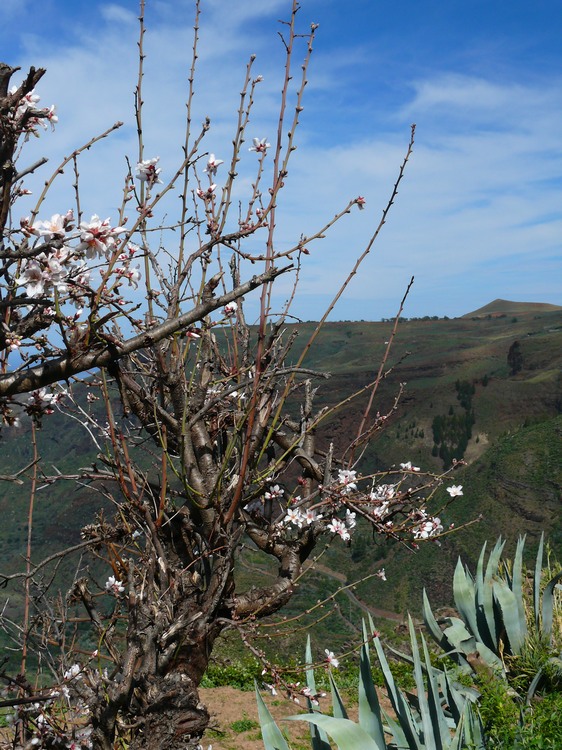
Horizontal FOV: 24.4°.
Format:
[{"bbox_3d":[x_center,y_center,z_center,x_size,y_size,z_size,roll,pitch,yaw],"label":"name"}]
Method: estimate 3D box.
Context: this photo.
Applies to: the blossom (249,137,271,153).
[{"bbox_3d":[-0.041,-0.434,2.450,0.041,0.030,0.037,0,1,0],"label":"blossom"}]

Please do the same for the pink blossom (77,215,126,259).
[{"bbox_3d":[-0.242,-0.186,1.750,0.066,0.058,0.050,0,1,3],"label":"pink blossom"}]

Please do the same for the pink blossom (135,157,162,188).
[{"bbox_3d":[-0.233,-0.358,2.300,0.045,0.056,0.043,0,1,17],"label":"pink blossom"}]

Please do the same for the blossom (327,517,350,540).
[{"bbox_3d":[0.115,0.307,2.600,0.047,0.047,0.036,0,1,0],"label":"blossom"}]

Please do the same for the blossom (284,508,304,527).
[{"bbox_3d":[0.028,0.291,2.650,0.040,0.036,0.030,0,1,6],"label":"blossom"}]

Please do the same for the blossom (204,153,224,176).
[{"bbox_3d":[-0.125,-0.397,2.450,0.037,0.044,0.036,0,1,-6],"label":"blossom"}]

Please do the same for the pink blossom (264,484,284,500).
[{"bbox_3d":[-0.013,0.240,2.650,0.040,0.032,0.034,0,1,0],"label":"pink blossom"}]

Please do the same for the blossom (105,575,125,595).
[{"bbox_3d":[-0.327,0.411,2.550,0.038,0.038,0.035,0,1,0],"label":"blossom"}]

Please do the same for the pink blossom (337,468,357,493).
[{"bbox_3d":[0.134,0.215,2.650,0.040,0.048,0.038,0,1,6],"label":"pink blossom"}]

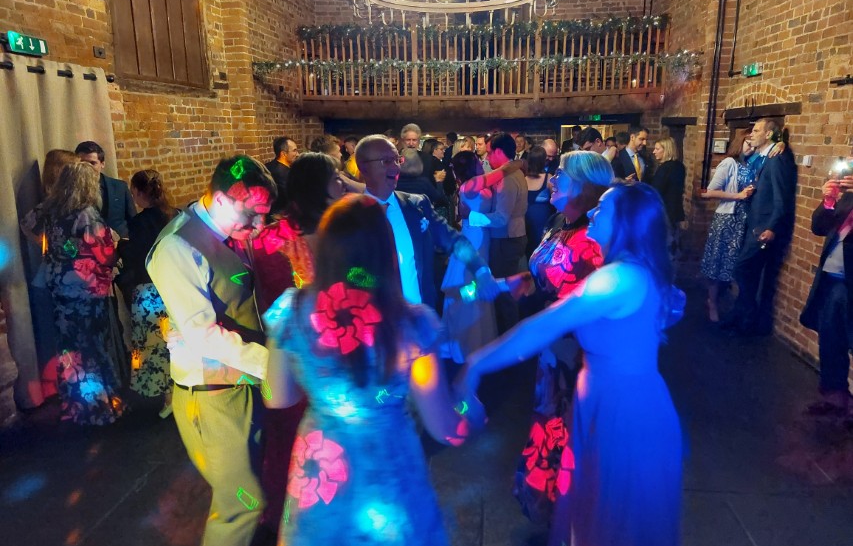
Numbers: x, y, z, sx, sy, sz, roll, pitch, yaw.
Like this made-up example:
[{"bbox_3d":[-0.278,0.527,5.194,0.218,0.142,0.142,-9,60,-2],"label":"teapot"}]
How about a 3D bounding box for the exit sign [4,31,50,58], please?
[{"bbox_3d":[-2.568,-1.474,3.769,0.080,0.140,0.320,2,13,9],"label":"exit sign"}]

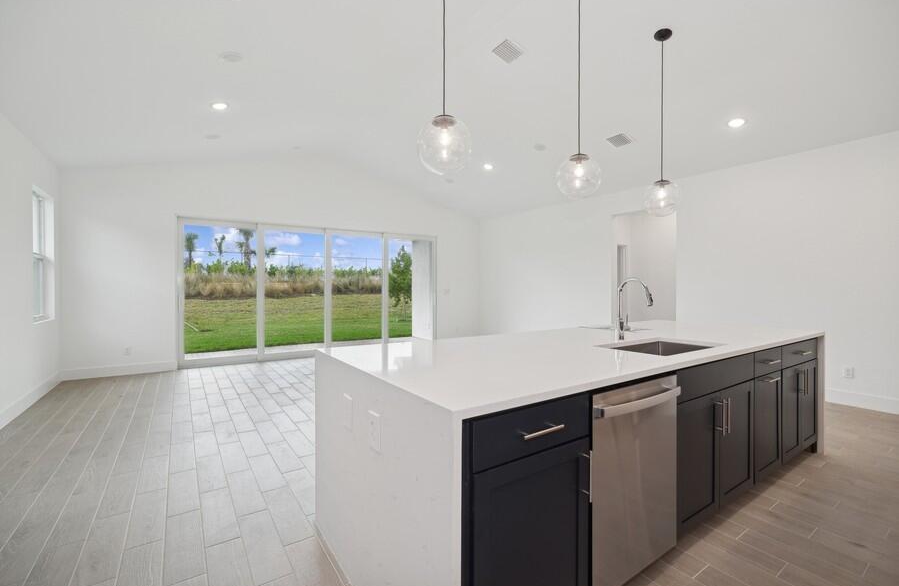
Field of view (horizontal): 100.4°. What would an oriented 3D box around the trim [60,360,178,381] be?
[{"bbox_3d":[-4.750,1.125,5.445,1.280,0.140,0.018,0,1,-33],"label":"trim"}]

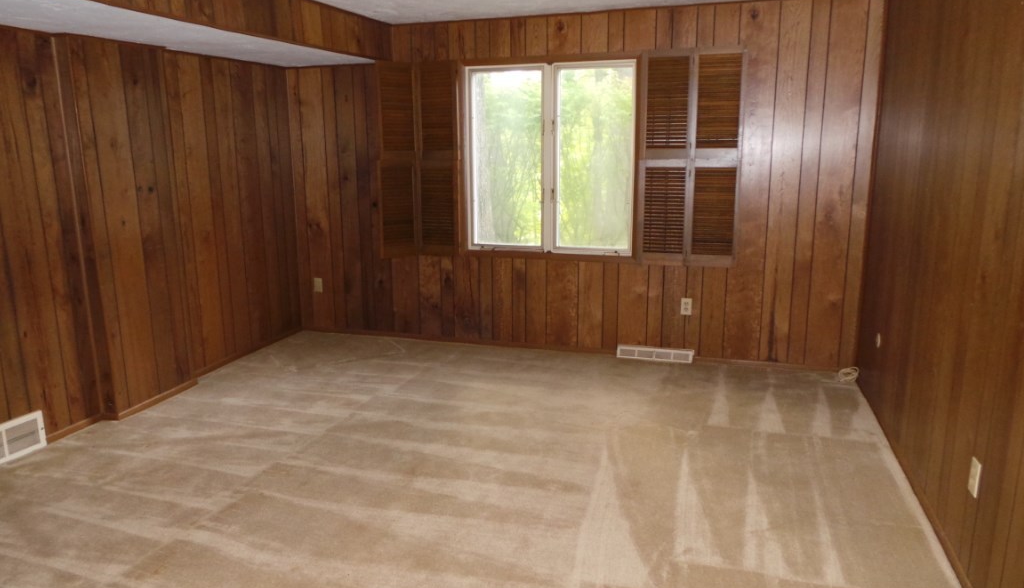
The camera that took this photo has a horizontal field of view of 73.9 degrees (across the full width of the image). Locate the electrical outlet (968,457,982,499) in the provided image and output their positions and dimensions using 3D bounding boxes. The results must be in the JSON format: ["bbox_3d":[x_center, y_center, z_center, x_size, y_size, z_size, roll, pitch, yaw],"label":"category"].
[{"bbox_3d":[1.498,0.596,2.209,0.008,0.118,0.072,3,13,17],"label":"electrical outlet"}]

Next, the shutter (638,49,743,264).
[{"bbox_3d":[1.124,-0.840,4.320,0.621,1.333,0.050,3,13,17],"label":"shutter"}]

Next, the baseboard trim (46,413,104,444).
[{"bbox_3d":[-2.312,0.714,3.617,0.018,0.046,0.345,3,13,17],"label":"baseboard trim"}]

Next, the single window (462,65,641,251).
[{"bbox_3d":[0.247,-0.906,4.645,1.166,1.261,0.090,3,13,17],"label":"single window"}]

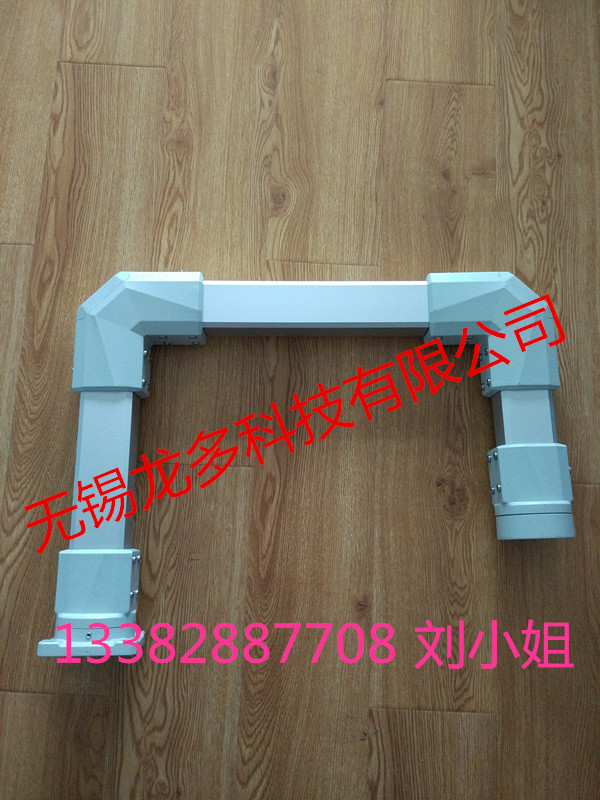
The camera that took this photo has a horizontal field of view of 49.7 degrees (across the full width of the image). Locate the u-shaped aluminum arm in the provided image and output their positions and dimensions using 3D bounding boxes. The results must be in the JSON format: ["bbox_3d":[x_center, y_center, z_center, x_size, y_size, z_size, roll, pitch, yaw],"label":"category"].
[{"bbox_3d":[0.017,0.060,0.757,0.592,0.094,0.441,0,80,-1],"label":"u-shaped aluminum arm"}]

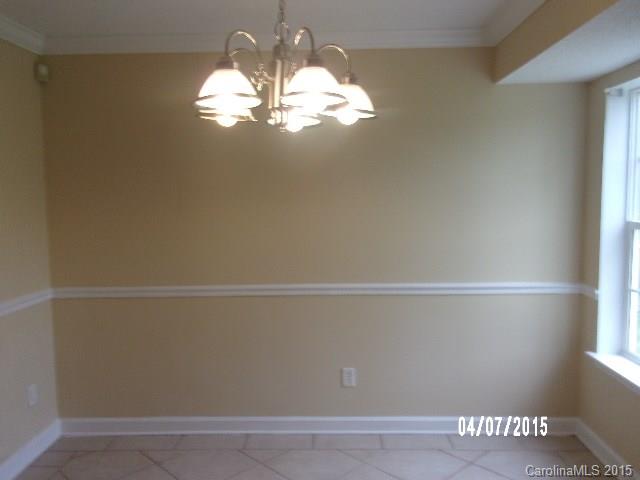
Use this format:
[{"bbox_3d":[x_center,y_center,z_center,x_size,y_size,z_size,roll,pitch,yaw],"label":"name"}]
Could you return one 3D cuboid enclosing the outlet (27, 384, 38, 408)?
[{"bbox_3d":[-1.670,0.904,3.021,0.008,0.115,0.072,-1,4,1],"label":"outlet"}]

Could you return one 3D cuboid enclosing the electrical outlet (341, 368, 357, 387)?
[{"bbox_3d":[0.182,0.860,3.241,0.073,0.115,0.008,-1,4,1],"label":"electrical outlet"}]

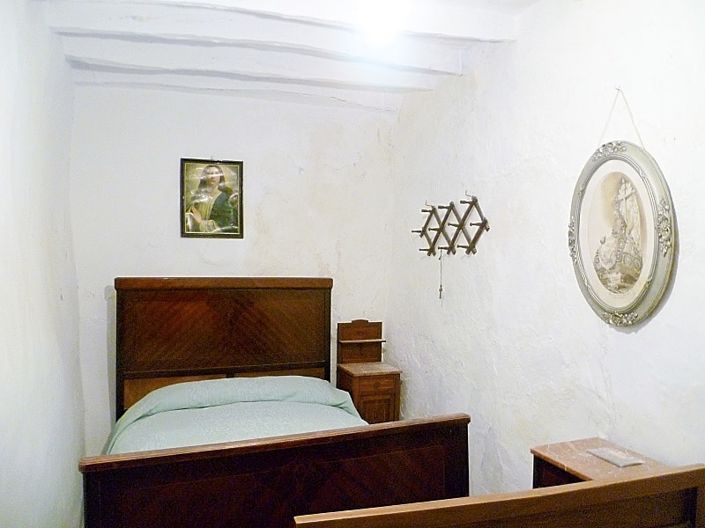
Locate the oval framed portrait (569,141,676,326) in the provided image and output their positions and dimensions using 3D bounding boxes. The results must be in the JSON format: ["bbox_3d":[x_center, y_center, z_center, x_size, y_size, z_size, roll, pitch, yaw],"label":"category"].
[{"bbox_3d":[1.069,-0.122,2.299,0.060,0.745,0.505,0,1,-19],"label":"oval framed portrait"}]

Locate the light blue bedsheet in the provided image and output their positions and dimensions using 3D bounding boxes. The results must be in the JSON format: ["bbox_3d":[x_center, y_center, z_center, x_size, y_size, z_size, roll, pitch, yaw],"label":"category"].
[{"bbox_3d":[-0.549,0.984,3.043,1.490,0.410,1.820,0,1,-19],"label":"light blue bedsheet"}]

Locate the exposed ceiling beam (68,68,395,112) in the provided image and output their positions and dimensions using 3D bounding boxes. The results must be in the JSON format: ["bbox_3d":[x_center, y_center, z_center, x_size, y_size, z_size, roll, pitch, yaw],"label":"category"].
[{"bbox_3d":[-0.709,-1.273,4.066,2.320,0.170,0.150,0,1,-19],"label":"exposed ceiling beam"}]

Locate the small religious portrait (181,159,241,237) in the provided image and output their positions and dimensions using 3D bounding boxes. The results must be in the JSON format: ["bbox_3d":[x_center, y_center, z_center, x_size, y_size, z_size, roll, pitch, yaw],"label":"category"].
[{"bbox_3d":[-0.982,-0.453,4.007,0.422,0.548,0.030,0,1,-19],"label":"small religious portrait"}]

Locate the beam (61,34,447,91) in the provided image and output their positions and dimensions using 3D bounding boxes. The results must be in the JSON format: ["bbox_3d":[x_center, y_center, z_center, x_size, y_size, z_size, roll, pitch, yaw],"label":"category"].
[{"bbox_3d":[-0.574,-1.262,3.674,2.320,0.180,0.160,0,1,-19],"label":"beam"}]

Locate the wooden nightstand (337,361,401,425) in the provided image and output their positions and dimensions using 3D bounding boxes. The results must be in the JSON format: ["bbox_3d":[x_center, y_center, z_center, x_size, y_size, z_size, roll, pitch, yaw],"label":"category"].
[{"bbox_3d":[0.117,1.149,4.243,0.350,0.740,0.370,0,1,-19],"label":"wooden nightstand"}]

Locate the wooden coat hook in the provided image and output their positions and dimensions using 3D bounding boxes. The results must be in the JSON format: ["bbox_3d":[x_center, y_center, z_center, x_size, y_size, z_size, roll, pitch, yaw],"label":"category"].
[{"bbox_3d":[0.590,-0.227,3.642,0.110,0.350,0.830,0,1,-19],"label":"wooden coat hook"}]

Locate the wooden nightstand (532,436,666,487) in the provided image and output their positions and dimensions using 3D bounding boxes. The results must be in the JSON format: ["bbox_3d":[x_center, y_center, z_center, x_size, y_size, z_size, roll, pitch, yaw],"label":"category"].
[{"bbox_3d":[0.966,1.153,2.208,0.360,0.800,0.410,0,1,-19],"label":"wooden nightstand"}]

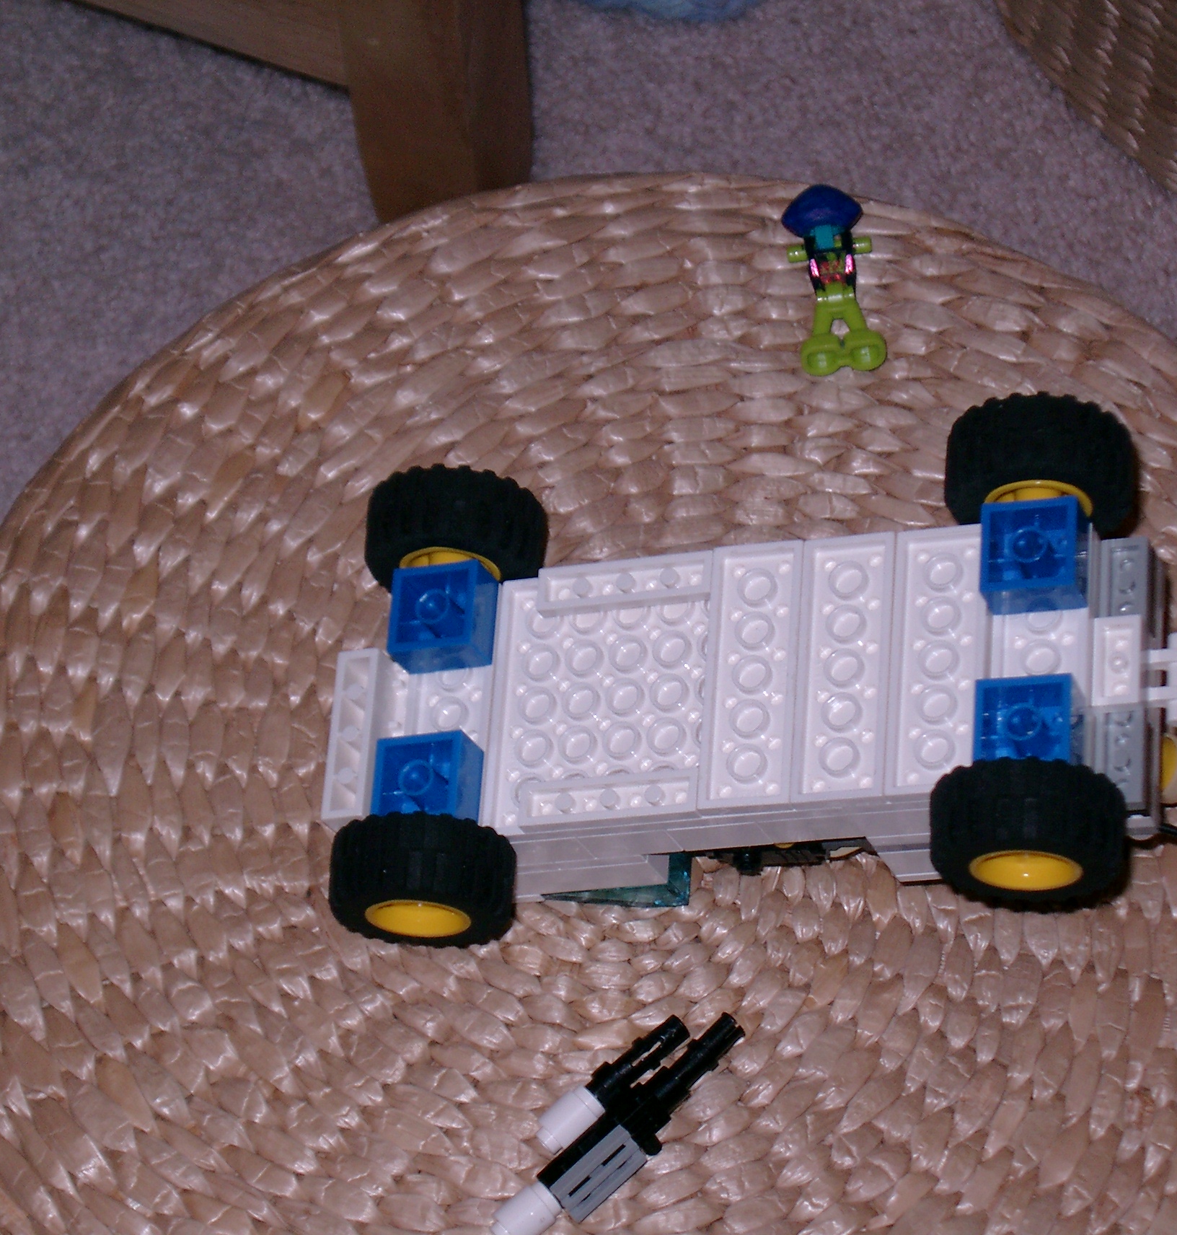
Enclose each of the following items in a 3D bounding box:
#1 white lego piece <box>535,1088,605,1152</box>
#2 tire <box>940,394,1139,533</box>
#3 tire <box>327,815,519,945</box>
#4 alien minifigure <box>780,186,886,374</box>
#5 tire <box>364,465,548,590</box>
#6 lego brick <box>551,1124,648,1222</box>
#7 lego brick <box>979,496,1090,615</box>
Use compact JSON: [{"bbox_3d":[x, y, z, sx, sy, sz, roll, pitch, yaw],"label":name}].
[{"bbox_3d":[-0.003,0.084,0.790,0.011,0.008,0.008,-41,71,-17],"label":"white lego piece"},{"bbox_3d":[0.075,-0.024,0.781,0.031,0.031,0.014,-6,62,20],"label":"tire"},{"bbox_3d":[-0.027,0.044,0.789,0.031,0.031,0.014,-6,62,20],"label":"tire"},{"bbox_3d":[0.045,-0.062,0.866,0.017,0.013,0.040,-4,65,-2],"label":"alien minifigure"},{"bbox_3d":[-0.023,-0.014,0.817,0.031,0.031,0.014,-6,62,20],"label":"tire"},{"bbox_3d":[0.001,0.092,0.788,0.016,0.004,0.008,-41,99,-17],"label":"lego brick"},{"bbox_3d":[0.073,-0.010,0.773,0.016,0.010,0.016,-6,62,20],"label":"lego brick"}]

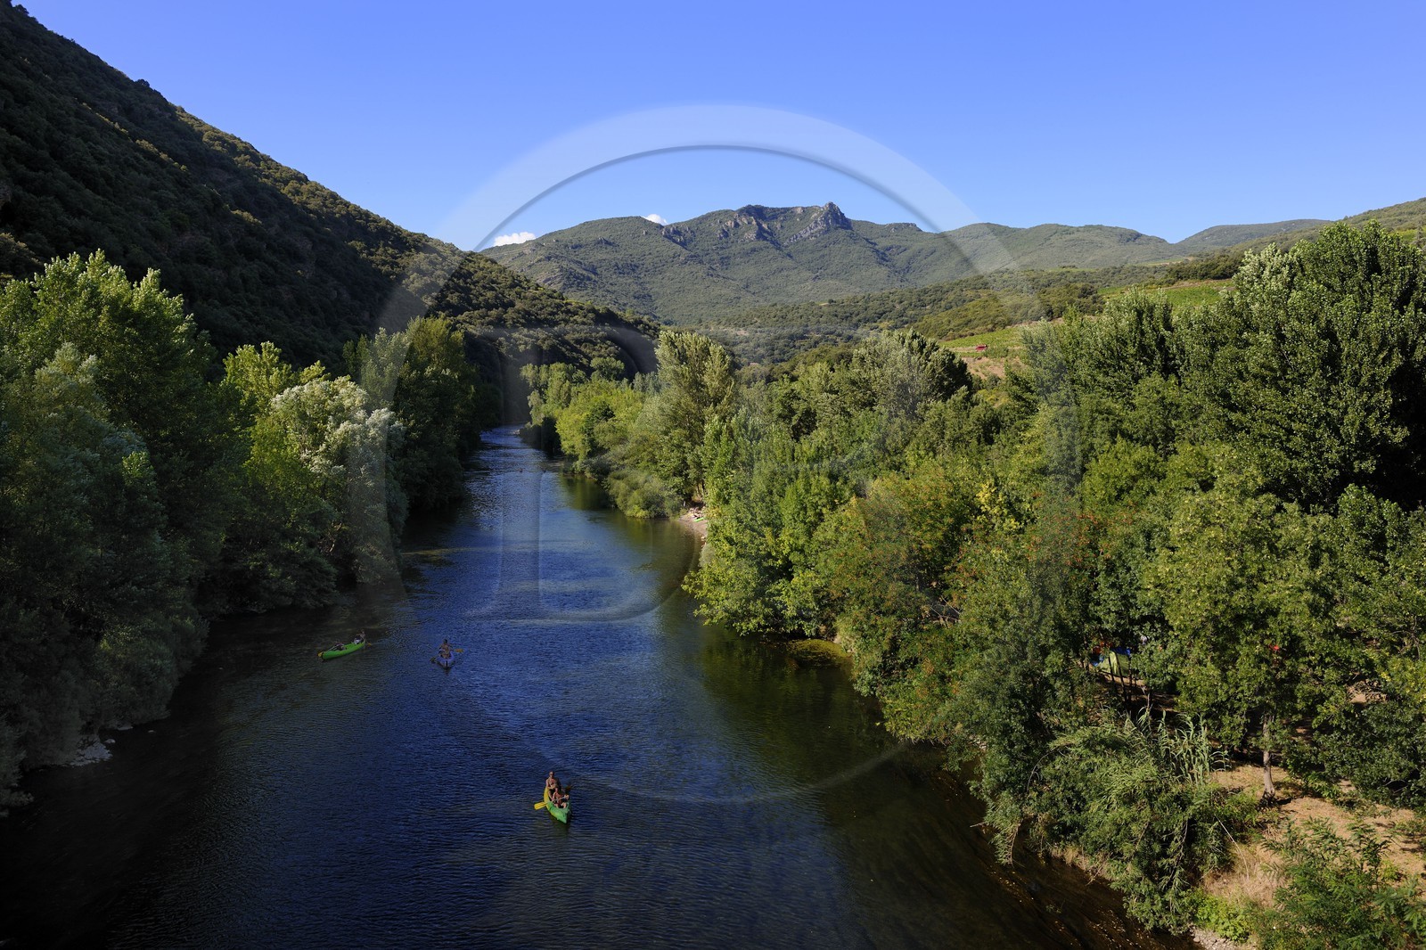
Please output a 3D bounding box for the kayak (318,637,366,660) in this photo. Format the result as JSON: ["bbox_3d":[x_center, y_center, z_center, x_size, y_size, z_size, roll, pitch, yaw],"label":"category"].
[{"bbox_3d":[-24.700,11.700,77.010,0.880,0.500,4.150,2,4,23],"label":"kayak"}]

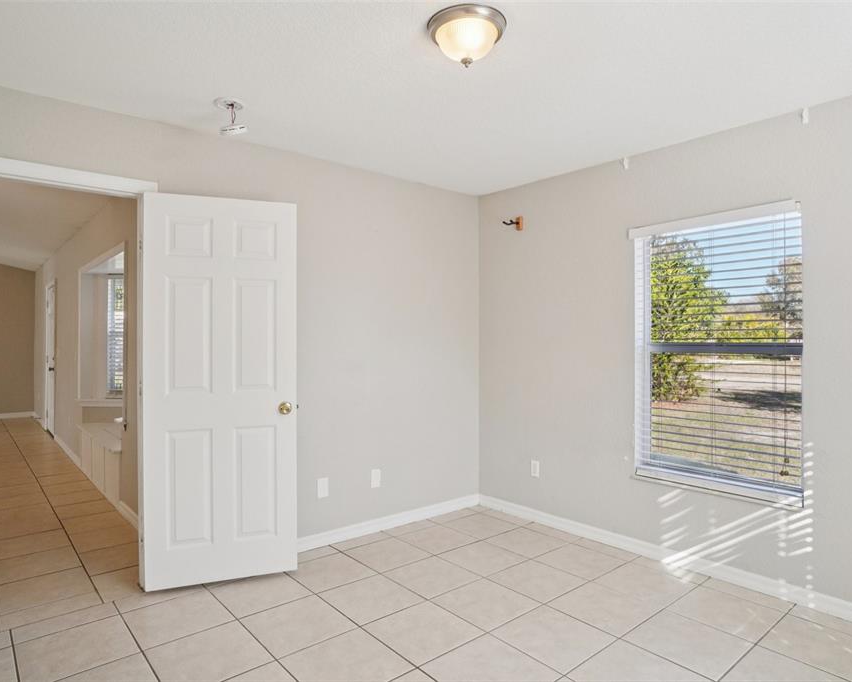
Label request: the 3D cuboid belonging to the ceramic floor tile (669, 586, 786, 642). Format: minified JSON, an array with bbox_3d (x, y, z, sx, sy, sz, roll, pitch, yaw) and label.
[{"bbox_3d":[1.444,1.317,2.475,0.400,0.010,0.400,1,-1,-40],"label":"ceramic floor tile"}]

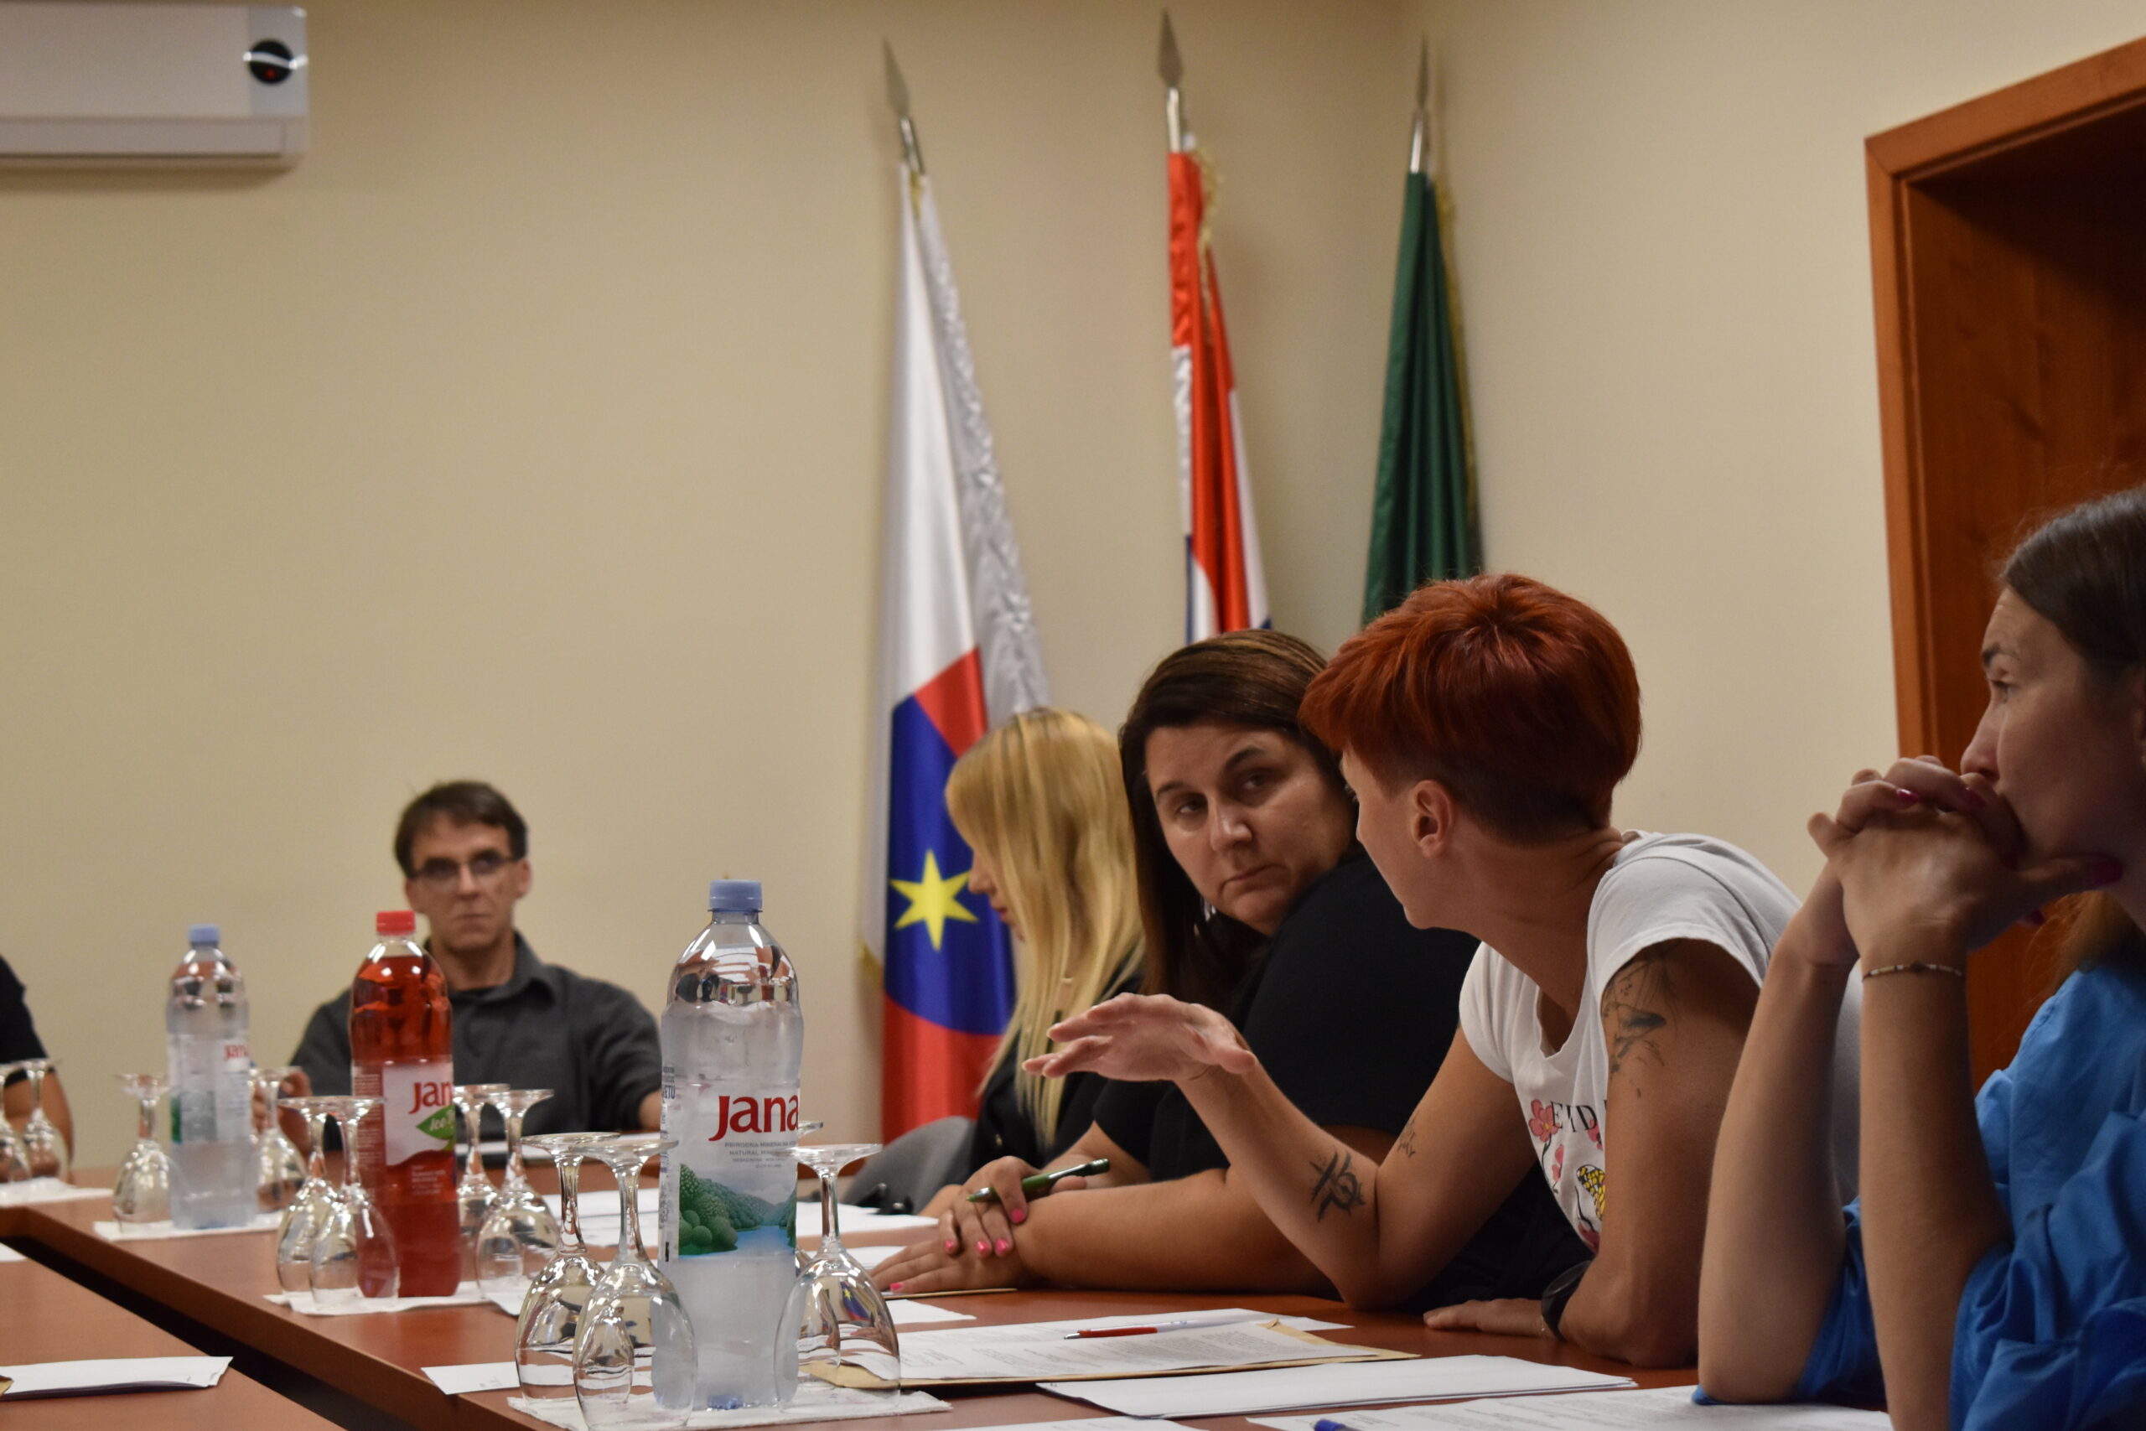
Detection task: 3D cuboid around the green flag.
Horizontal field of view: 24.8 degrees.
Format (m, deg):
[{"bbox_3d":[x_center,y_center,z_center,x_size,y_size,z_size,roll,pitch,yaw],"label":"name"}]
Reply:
[{"bbox_3d":[0.604,-0.055,8.282,0.320,1.750,0.260,-2,-2,-18],"label":"green flag"}]

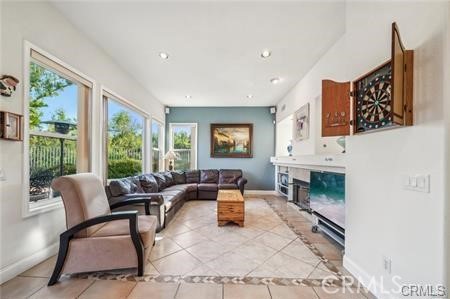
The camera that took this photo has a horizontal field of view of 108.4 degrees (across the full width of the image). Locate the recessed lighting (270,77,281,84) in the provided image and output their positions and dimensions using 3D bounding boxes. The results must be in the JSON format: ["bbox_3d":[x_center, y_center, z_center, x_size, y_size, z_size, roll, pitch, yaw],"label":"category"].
[{"bbox_3d":[1.151,-1.576,3.699,0.200,0.050,0.200,0,-2,1],"label":"recessed lighting"}]

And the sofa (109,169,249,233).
[{"bbox_3d":[-0.711,1.042,4.134,2.700,0.870,2.760,0,-2,1],"label":"sofa"}]

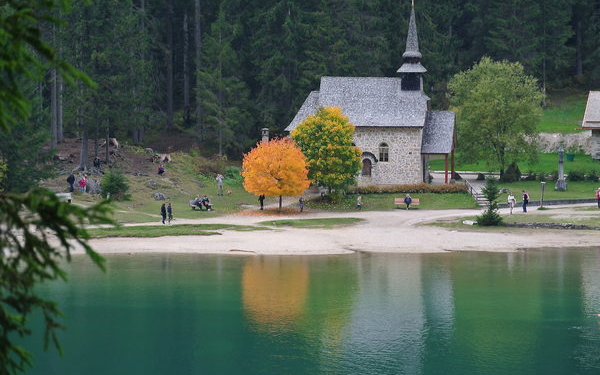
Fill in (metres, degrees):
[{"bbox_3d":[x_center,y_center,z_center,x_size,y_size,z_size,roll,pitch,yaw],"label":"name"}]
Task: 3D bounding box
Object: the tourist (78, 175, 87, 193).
[{"bbox_3d":[-18.854,-0.278,313.000,0.420,1.600,0.520,-1,2,-45],"label":"tourist"}]

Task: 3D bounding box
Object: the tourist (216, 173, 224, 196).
[{"bbox_3d":[-6.378,-0.209,289.000,0.620,1.730,0.480,0,4,-2],"label":"tourist"}]

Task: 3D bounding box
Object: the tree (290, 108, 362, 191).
[{"bbox_3d":[2.192,-2.978,298.000,5.800,7.400,5.600,0,1,0],"label":"tree"}]

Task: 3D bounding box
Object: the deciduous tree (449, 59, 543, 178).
[{"bbox_3d":[16.443,-5.846,303.000,7.700,9.880,7.700,0,4,0],"label":"deciduous tree"}]

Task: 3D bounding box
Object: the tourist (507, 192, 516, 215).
[{"bbox_3d":[16.497,1.248,281.000,0.620,1.770,0.480,1,4,8],"label":"tourist"}]

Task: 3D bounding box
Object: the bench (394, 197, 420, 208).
[{"bbox_3d":[8.376,1.252,282.000,1.880,0.820,0.620,0,4,0],"label":"bench"}]

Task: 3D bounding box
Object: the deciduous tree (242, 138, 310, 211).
[{"bbox_3d":[-1.833,-1.014,281.000,5.200,5.570,5.200,0,4,0],"label":"deciduous tree"}]

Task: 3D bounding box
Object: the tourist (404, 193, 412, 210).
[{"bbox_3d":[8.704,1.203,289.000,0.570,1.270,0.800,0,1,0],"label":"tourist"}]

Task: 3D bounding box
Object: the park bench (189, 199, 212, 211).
[{"bbox_3d":[-7.982,1.412,289.000,1.850,0.850,0.650,-1,2,-25],"label":"park bench"}]

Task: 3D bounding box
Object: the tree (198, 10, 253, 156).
[{"bbox_3d":[-6.518,-9.065,311.000,4.500,12.400,4.500,0,4,0],"label":"tree"}]

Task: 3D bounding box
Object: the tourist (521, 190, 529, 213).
[{"bbox_3d":[17.909,1.139,287.000,0.500,1.720,0.520,0,1,-6],"label":"tourist"}]

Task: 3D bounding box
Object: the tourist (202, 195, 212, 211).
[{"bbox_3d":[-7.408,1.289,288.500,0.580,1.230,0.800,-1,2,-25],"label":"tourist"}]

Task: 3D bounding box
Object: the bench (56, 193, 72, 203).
[{"bbox_3d":[-19.861,0.919,301.000,1.750,0.830,0.650,0,1,-5],"label":"bench"}]

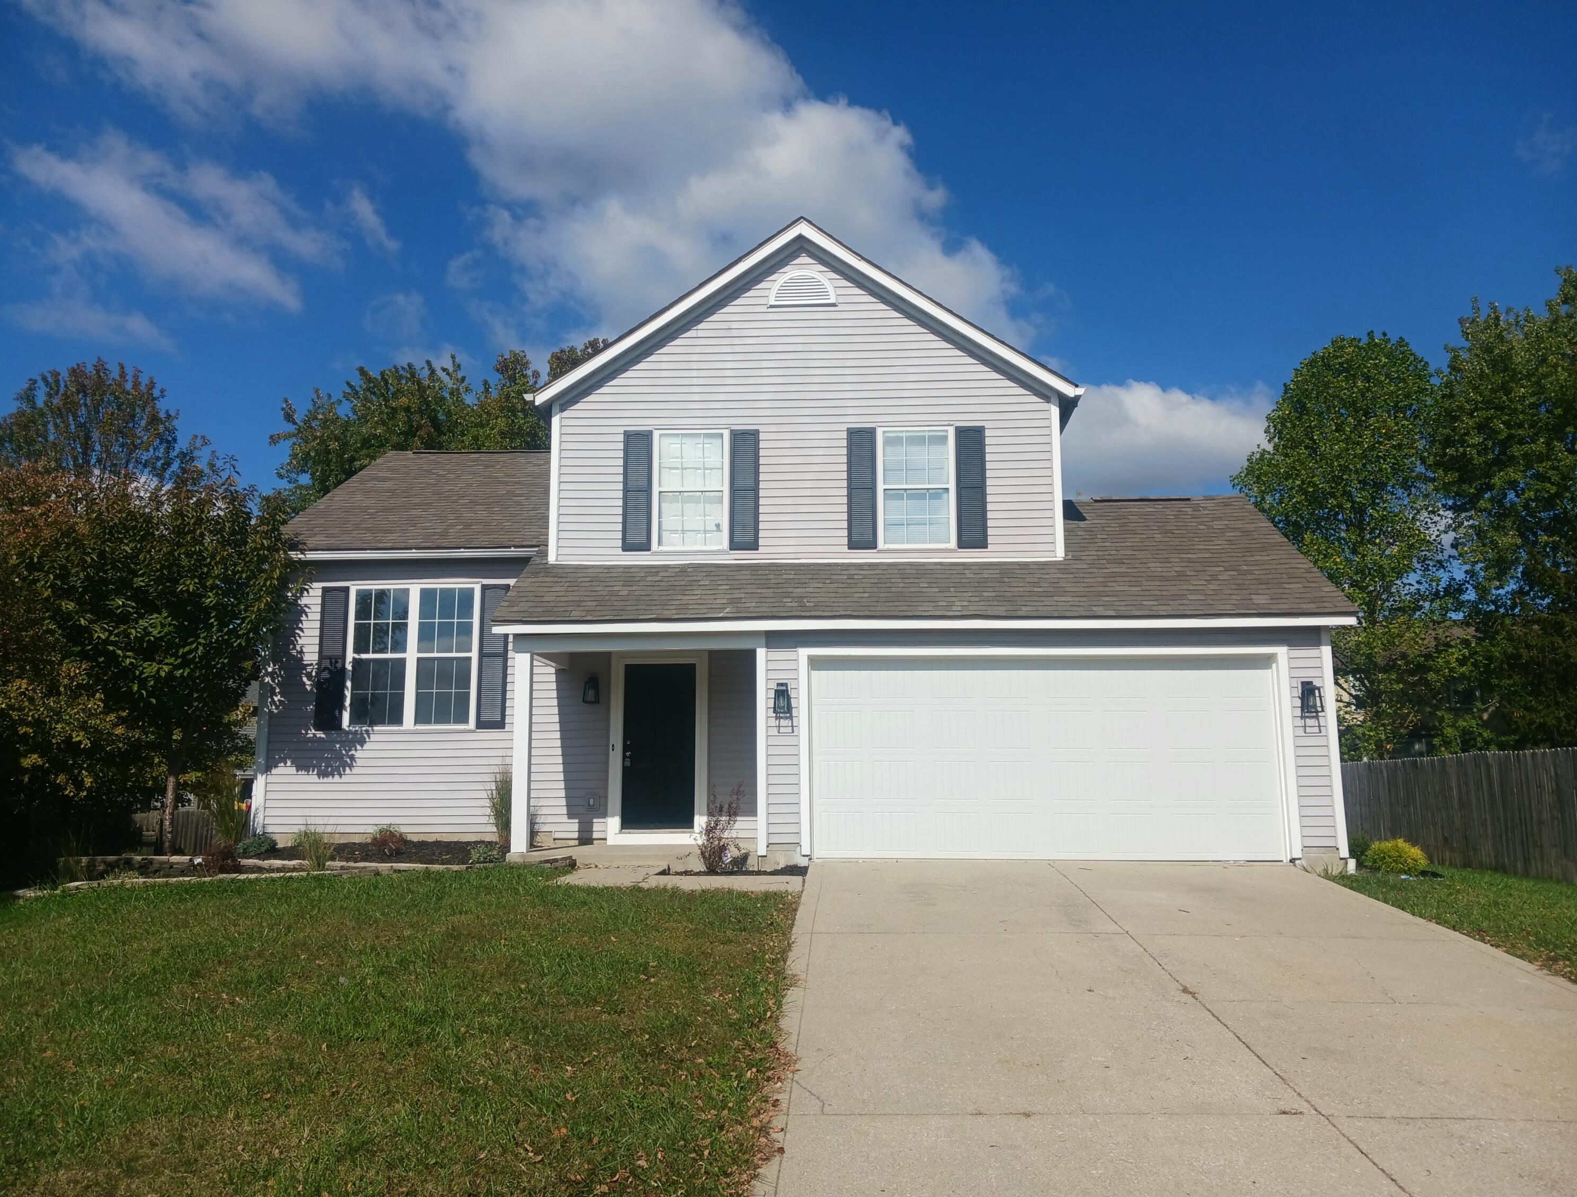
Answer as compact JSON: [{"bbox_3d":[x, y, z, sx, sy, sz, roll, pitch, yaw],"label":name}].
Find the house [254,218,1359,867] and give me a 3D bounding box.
[{"bbox_3d":[-0.337,-0.166,19.056,12.720,7.820,11.850,0,-9,1],"label":"house"}]

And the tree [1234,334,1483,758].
[{"bbox_3d":[13.059,-0.324,28.160,6.000,11.889,6.000,0,-9,1],"label":"tree"}]

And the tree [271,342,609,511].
[{"bbox_3d":[-7.684,-0.245,30.589,8.800,12.340,8.500,0,-9,1],"label":"tree"}]

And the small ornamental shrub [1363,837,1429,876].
[{"bbox_3d":[6.277,2.660,12.869,0.690,0.370,0.690,0,-9,1],"label":"small ornamental shrub"}]

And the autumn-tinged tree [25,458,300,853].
[{"bbox_3d":[-6.813,0.605,13.413,2.950,4.366,2.950,0,-9,1],"label":"autumn-tinged tree"}]

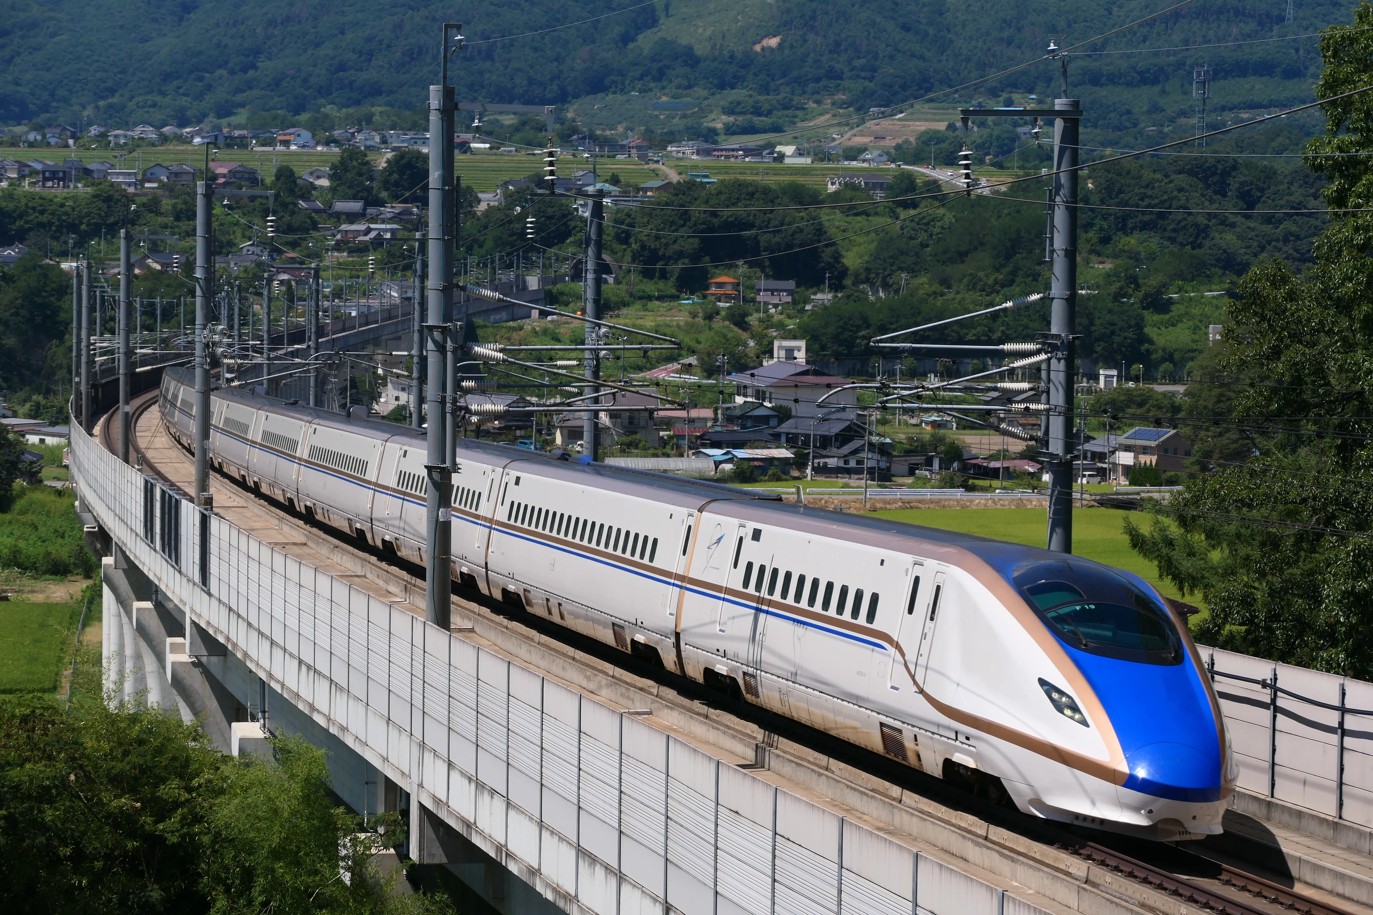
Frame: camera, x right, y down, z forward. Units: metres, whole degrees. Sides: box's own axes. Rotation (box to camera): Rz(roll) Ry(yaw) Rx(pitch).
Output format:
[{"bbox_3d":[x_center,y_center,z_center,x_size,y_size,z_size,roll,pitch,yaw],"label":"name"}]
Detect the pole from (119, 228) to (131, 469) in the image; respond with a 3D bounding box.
[{"bbox_3d":[-19.344,-2.782,165.573,0.380,10.178,0.380,0,3,-9],"label":"pole"}]

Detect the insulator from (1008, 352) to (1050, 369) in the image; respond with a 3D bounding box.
[{"bbox_3d":[5.518,-1.561,77.245,0.700,0.150,0.150,-16,6,-9],"label":"insulator"}]

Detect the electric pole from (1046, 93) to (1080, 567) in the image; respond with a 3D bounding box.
[{"bbox_3d":[6.088,-0.472,77.774,0.450,10.666,0.450,0,3,-11],"label":"electric pole"}]

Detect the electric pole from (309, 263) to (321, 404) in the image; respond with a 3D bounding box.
[{"bbox_3d":[-16.695,-3.862,215.549,0.370,9.695,0.370,0,3,-8],"label":"electric pole"}]

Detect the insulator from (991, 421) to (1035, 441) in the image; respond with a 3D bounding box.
[{"bbox_3d":[5.364,-0.417,78.645,0.736,0.150,0.150,21,-1,-11],"label":"insulator"}]

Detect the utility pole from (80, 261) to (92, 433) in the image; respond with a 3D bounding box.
[{"bbox_3d":[-26.726,-3.902,214.094,0.370,9.689,0.370,0,3,-8],"label":"utility pole"}]

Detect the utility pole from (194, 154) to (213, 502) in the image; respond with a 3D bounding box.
[{"bbox_3d":[-12.421,-2.037,123.727,0.440,11.049,0.440,0,3,-10],"label":"utility pole"}]

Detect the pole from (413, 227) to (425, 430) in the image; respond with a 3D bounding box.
[{"bbox_3d":[-9.334,-2.784,167.166,0.380,10.251,0.380,0,3,-9],"label":"pole"}]

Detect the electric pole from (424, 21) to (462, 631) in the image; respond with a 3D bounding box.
[{"bbox_3d":[-3.822,-1.009,75.901,0.550,11.703,0.550,0,3,-11],"label":"electric pole"}]

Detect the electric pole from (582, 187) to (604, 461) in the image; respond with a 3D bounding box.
[{"bbox_3d":[-2.433,-1.755,125.457,0.430,10.539,0.430,0,3,-10],"label":"electric pole"}]

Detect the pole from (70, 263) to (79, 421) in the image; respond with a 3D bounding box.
[{"bbox_3d":[-32.447,-5.234,255.258,0.350,10.047,0.350,0,3,-8],"label":"pole"}]

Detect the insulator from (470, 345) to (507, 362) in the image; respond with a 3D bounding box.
[{"bbox_3d":[-3.113,-1.629,75.393,0.600,0.150,0.150,16,0,-11],"label":"insulator"}]

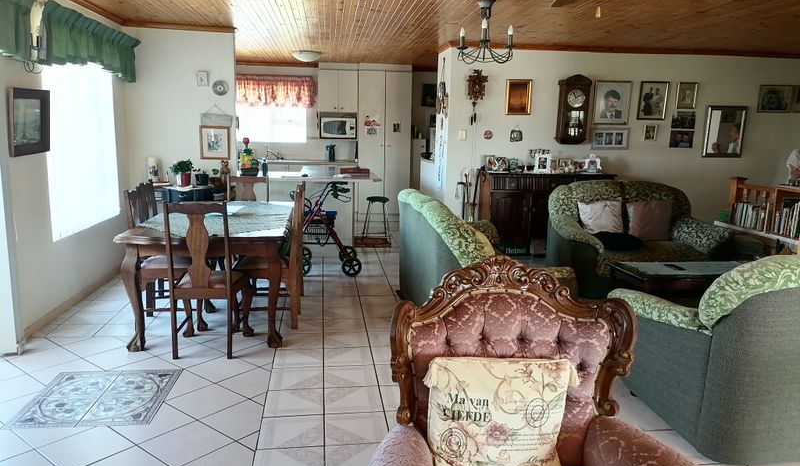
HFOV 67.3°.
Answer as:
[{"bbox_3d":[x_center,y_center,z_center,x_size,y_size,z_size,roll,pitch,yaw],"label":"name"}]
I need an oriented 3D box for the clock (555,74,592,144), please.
[{"bbox_3d":[2.231,-1.582,7.706,0.437,0.873,0.170,-1,10,-7],"label":"clock"}]

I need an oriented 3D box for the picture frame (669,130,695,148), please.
[{"bbox_3d":[3.780,-1.246,8.045,0.329,0.223,0.020,-1,10,-7],"label":"picture frame"}]

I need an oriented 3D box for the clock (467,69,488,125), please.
[{"bbox_3d":[0.951,-1.677,7.473,0.269,0.674,0.140,0,10,-7],"label":"clock"}]

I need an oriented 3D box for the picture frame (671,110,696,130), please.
[{"bbox_3d":[3.782,-1.500,7.999,0.329,0.233,0.020,-1,10,-7],"label":"picture frame"}]

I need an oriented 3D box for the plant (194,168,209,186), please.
[{"bbox_3d":[-2.084,-0.589,6.324,0.150,0.190,0.150,0,10,-7],"label":"plant"}]

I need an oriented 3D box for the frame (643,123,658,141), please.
[{"bbox_3d":[3.326,-1.323,7.972,0.182,0.208,0.020,-1,10,-7],"label":"frame"}]

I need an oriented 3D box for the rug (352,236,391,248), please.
[{"bbox_3d":[-0.388,0.110,7.749,0.463,0.011,0.691,0,10,-7],"label":"rug"}]

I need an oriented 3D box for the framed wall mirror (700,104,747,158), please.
[{"bbox_3d":[4.053,-1.256,7.497,0.519,0.618,0.030,0,10,-7],"label":"framed wall mirror"}]

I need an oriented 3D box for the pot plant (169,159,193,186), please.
[{"bbox_3d":[-2.278,-0.625,6.292,0.246,0.289,0.250,0,10,-7],"label":"pot plant"}]

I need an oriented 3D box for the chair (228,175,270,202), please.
[{"bbox_3d":[-1.399,-0.008,5.501,0.469,1.008,0.485,0,10,-7],"label":"chair"}]

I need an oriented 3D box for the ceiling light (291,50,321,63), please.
[{"bbox_3d":[-1.225,-2.302,7.837,0.394,0.132,0.394,0,10,-7],"label":"ceiling light"}]

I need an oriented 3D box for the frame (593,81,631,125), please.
[{"bbox_3d":[2.769,-1.692,7.830,0.497,0.551,0.025,-1,10,-7],"label":"frame"}]

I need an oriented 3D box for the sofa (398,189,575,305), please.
[{"bbox_3d":[0.590,0.221,4.621,0.900,0.950,1.600,-1,10,-11],"label":"sofa"}]

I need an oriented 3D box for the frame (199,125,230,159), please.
[{"bbox_3d":[-1.990,-0.969,6.464,0.324,0.359,0.025,0,10,-7],"label":"frame"}]

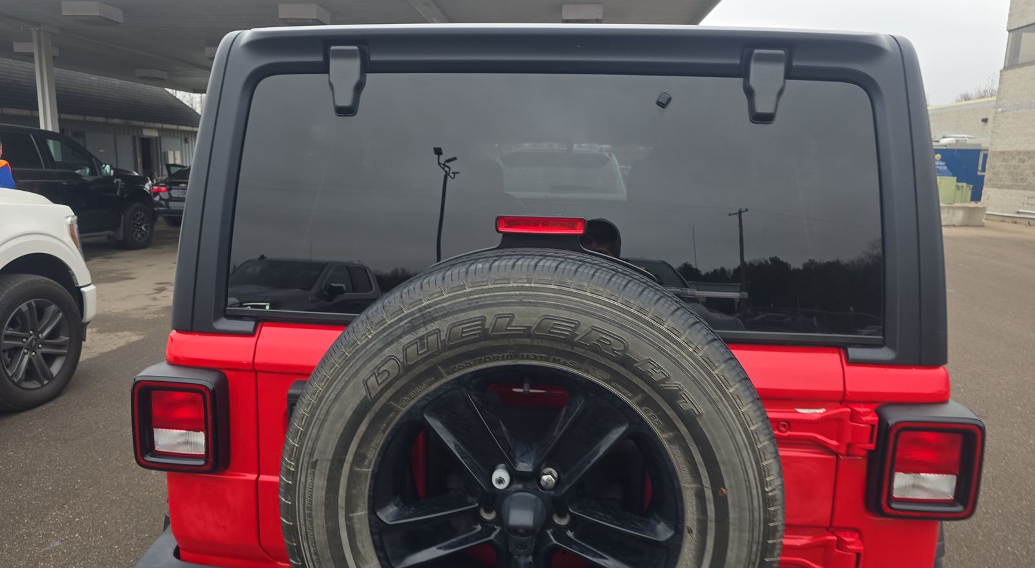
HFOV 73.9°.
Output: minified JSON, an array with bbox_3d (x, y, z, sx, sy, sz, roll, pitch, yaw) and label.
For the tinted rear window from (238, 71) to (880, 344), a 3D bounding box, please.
[{"bbox_3d":[0.059,-0.155,1.326,1.260,0.485,0.050,2,2,4],"label":"tinted rear window"}]

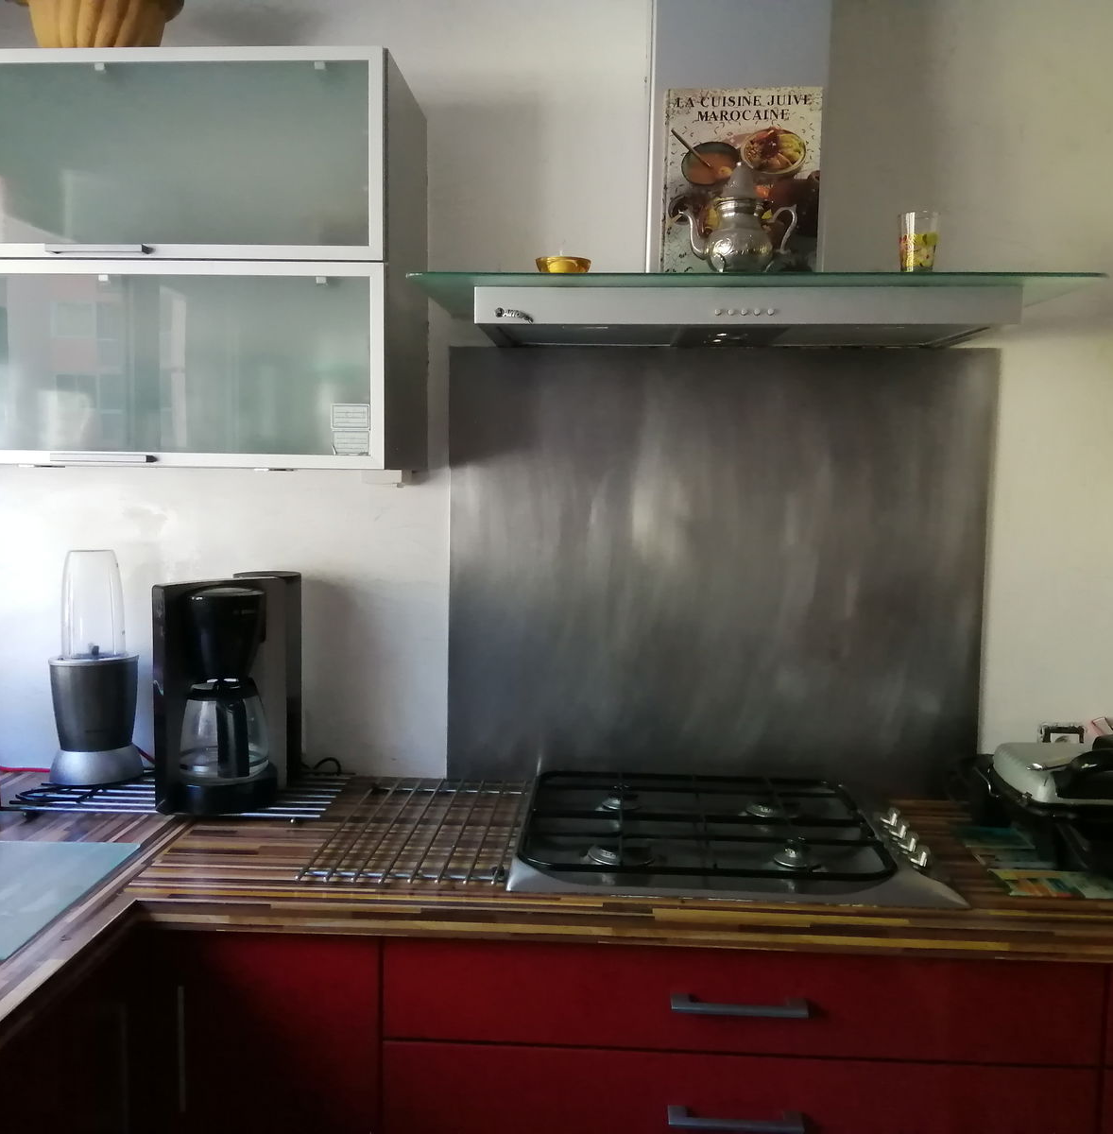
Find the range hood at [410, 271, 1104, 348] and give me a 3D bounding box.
[{"bbox_3d":[0.261,-0.372,1.685,0.900,0.051,0.435,1,5,3],"label":"range hood"}]

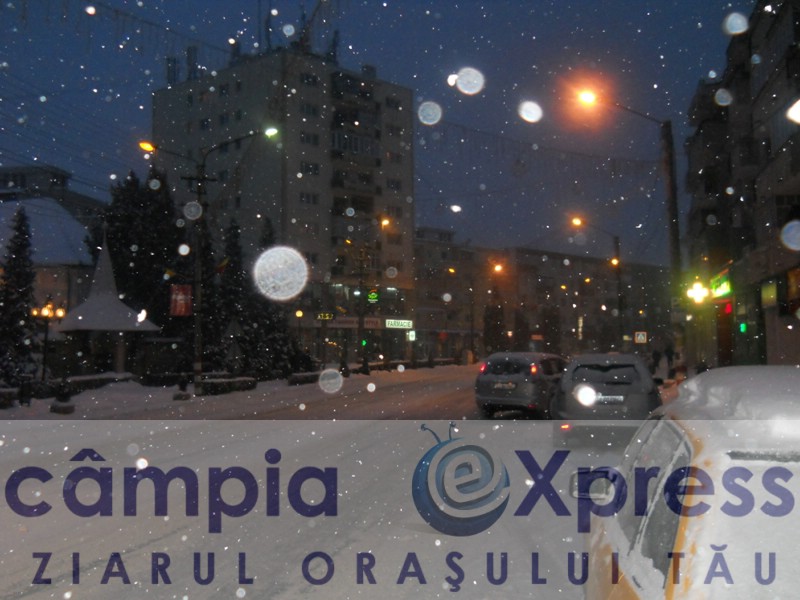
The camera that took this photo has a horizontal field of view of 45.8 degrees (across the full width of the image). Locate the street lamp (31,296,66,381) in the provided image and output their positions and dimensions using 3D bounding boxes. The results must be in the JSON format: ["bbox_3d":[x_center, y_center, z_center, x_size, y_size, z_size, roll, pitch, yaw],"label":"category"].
[{"bbox_3d":[-15.582,1.892,41.958,1.400,4.000,1.400,1,-3,-20],"label":"street lamp"}]

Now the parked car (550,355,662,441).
[{"bbox_3d":[3.930,1.784,17.941,1.810,1.620,4.400,0,-2,13],"label":"parked car"}]

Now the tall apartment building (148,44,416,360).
[{"bbox_3d":[-12.370,-7.582,100.221,21.380,29.000,17.480,-3,-4,43],"label":"tall apartment building"}]

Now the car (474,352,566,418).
[{"bbox_3d":[3.565,2.223,25.972,1.820,1.670,4.470,-1,-3,23],"label":"car"}]

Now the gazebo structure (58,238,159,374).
[{"bbox_3d":[-15.182,0.485,49.542,4.800,7.600,4.800,1,-3,-17],"label":"gazebo structure"}]

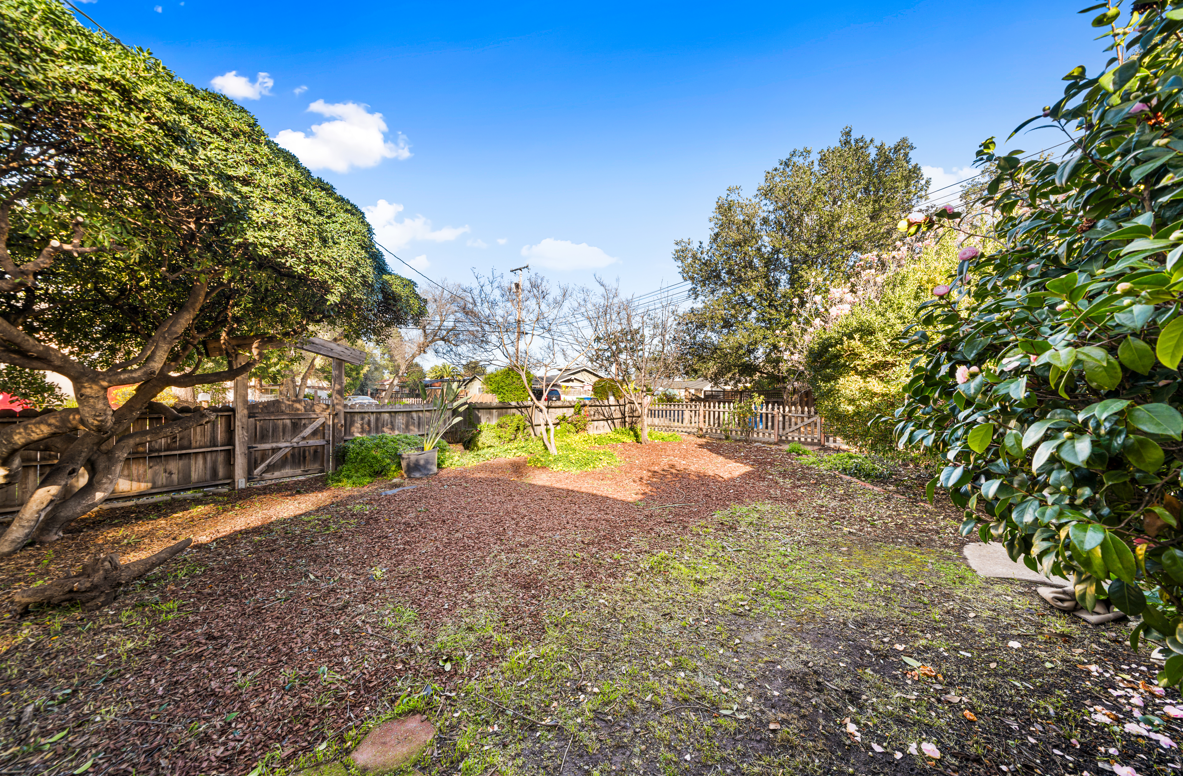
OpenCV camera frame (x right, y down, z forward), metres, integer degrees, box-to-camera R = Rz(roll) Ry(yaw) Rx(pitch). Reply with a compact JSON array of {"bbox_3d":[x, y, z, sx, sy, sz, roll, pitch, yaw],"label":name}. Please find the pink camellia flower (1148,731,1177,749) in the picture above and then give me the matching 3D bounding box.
[{"bbox_3d":[2.450,1.510,1.690,0.078,0.028,0.075,0,0,0],"label":"pink camellia flower"}]

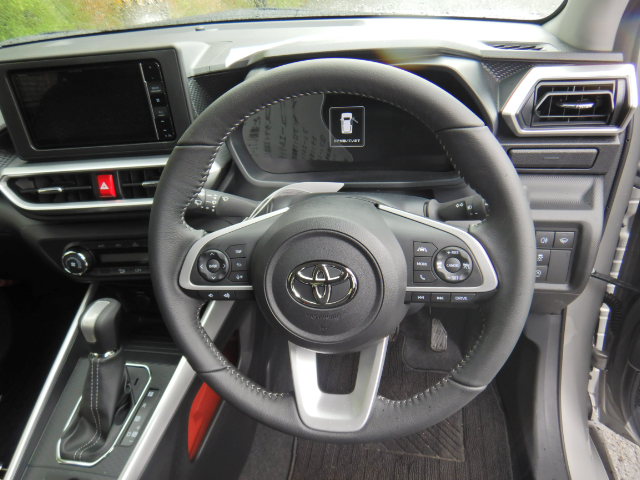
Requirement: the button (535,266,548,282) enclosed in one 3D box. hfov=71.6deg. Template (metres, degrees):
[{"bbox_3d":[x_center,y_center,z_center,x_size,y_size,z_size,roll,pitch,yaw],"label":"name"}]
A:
[{"bbox_3d":[0.286,0.043,0.584,0.022,0.021,0.010,0,26,13],"label":"button"}]

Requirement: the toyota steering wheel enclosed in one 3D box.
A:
[{"bbox_3d":[0.010,0.020,0.440,0.370,0.370,0.085,-1,10,12],"label":"toyota steering wheel"}]

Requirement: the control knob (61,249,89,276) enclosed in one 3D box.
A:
[{"bbox_3d":[-0.375,0.036,0.680,0.041,0.041,0.024,-2,8,10],"label":"control knob"}]

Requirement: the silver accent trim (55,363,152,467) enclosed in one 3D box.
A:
[{"bbox_3d":[-0.284,0.226,0.585,0.080,0.010,0.140,-2,39,10],"label":"silver accent trim"}]

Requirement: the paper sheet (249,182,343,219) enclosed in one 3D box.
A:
[{"bbox_3d":[-0.028,-0.044,0.500,0.103,0.035,0.035,-2,23,10],"label":"paper sheet"}]

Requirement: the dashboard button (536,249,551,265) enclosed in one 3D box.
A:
[{"bbox_3d":[0.290,0.021,0.584,0.022,0.021,0.010,0,26,13],"label":"dashboard button"}]

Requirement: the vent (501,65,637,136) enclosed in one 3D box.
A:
[{"bbox_3d":[0.308,-0.174,0.554,0.138,0.079,0.045,3,18,17],"label":"vent"}]

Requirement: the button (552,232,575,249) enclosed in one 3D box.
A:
[{"bbox_3d":[0.318,-0.001,0.582,0.024,0.024,0.010,0,26,13],"label":"button"}]

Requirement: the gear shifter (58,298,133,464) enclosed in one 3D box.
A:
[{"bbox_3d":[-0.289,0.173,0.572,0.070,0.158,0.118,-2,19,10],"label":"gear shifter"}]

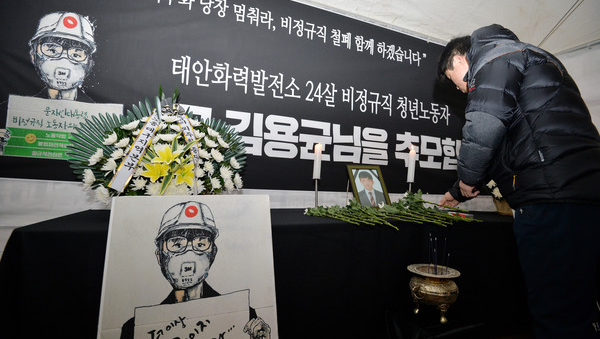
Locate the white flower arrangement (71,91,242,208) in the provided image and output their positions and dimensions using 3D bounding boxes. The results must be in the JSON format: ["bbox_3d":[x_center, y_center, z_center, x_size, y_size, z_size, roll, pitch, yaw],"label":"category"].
[{"bbox_3d":[-0.650,-0.090,1.270,0.760,0.600,0.420,4,-4,-22],"label":"white flower arrangement"}]

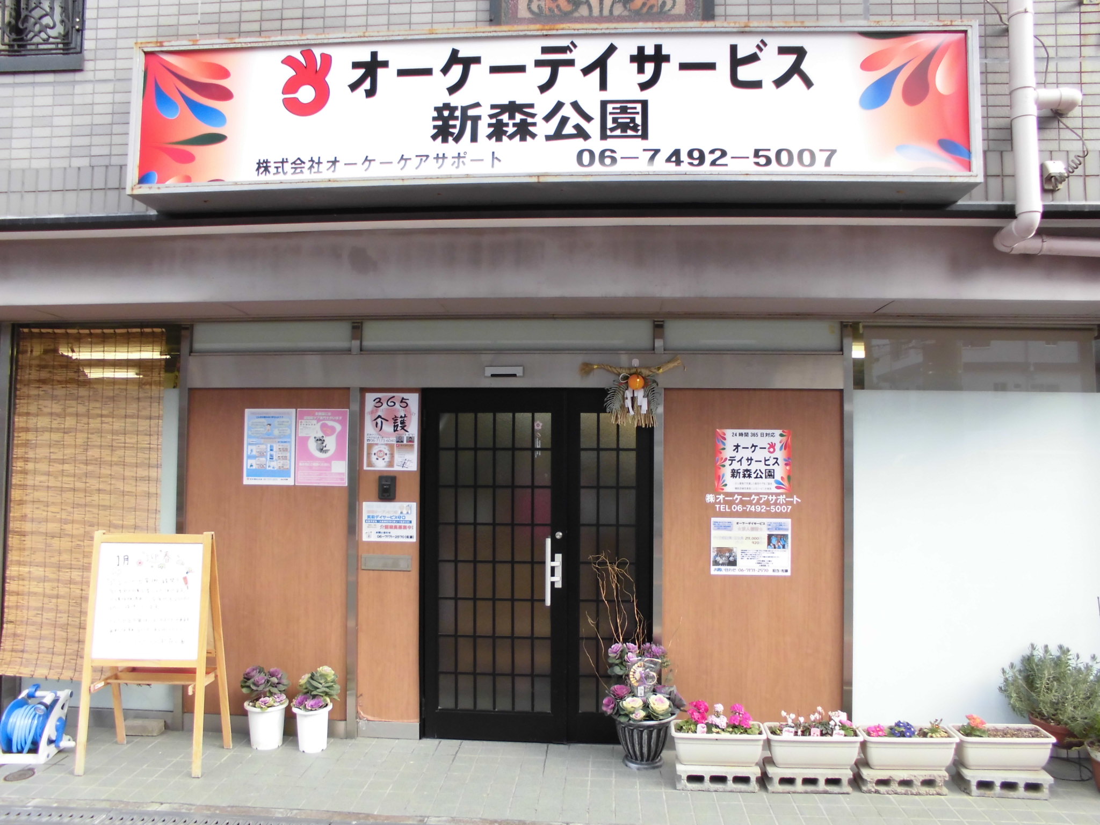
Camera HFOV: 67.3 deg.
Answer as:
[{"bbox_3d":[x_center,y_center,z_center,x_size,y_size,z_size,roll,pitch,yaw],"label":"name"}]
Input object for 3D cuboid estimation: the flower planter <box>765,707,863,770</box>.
[{"bbox_3d":[1.223,1.519,3.893,0.429,0.261,0.228,0,-2,4],"label":"flower planter"}]

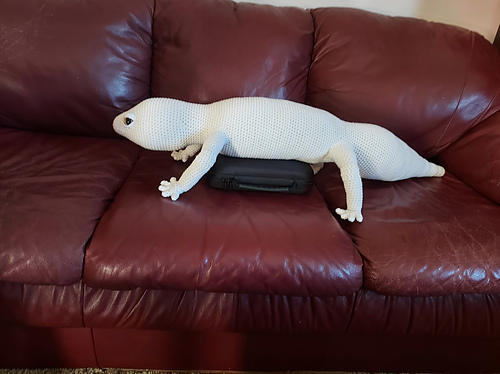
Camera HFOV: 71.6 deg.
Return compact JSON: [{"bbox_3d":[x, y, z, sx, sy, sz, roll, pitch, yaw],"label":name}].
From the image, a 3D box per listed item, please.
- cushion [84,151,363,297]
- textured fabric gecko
[{"bbox_3d":[-0.064,0.059,1.009,0.589,0.134,0.629,4,28,-6],"label":"cushion"},{"bbox_3d":[0.176,-0.108,1.002,1.094,0.252,0.341,2,28,-9],"label":"textured fabric gecko"}]

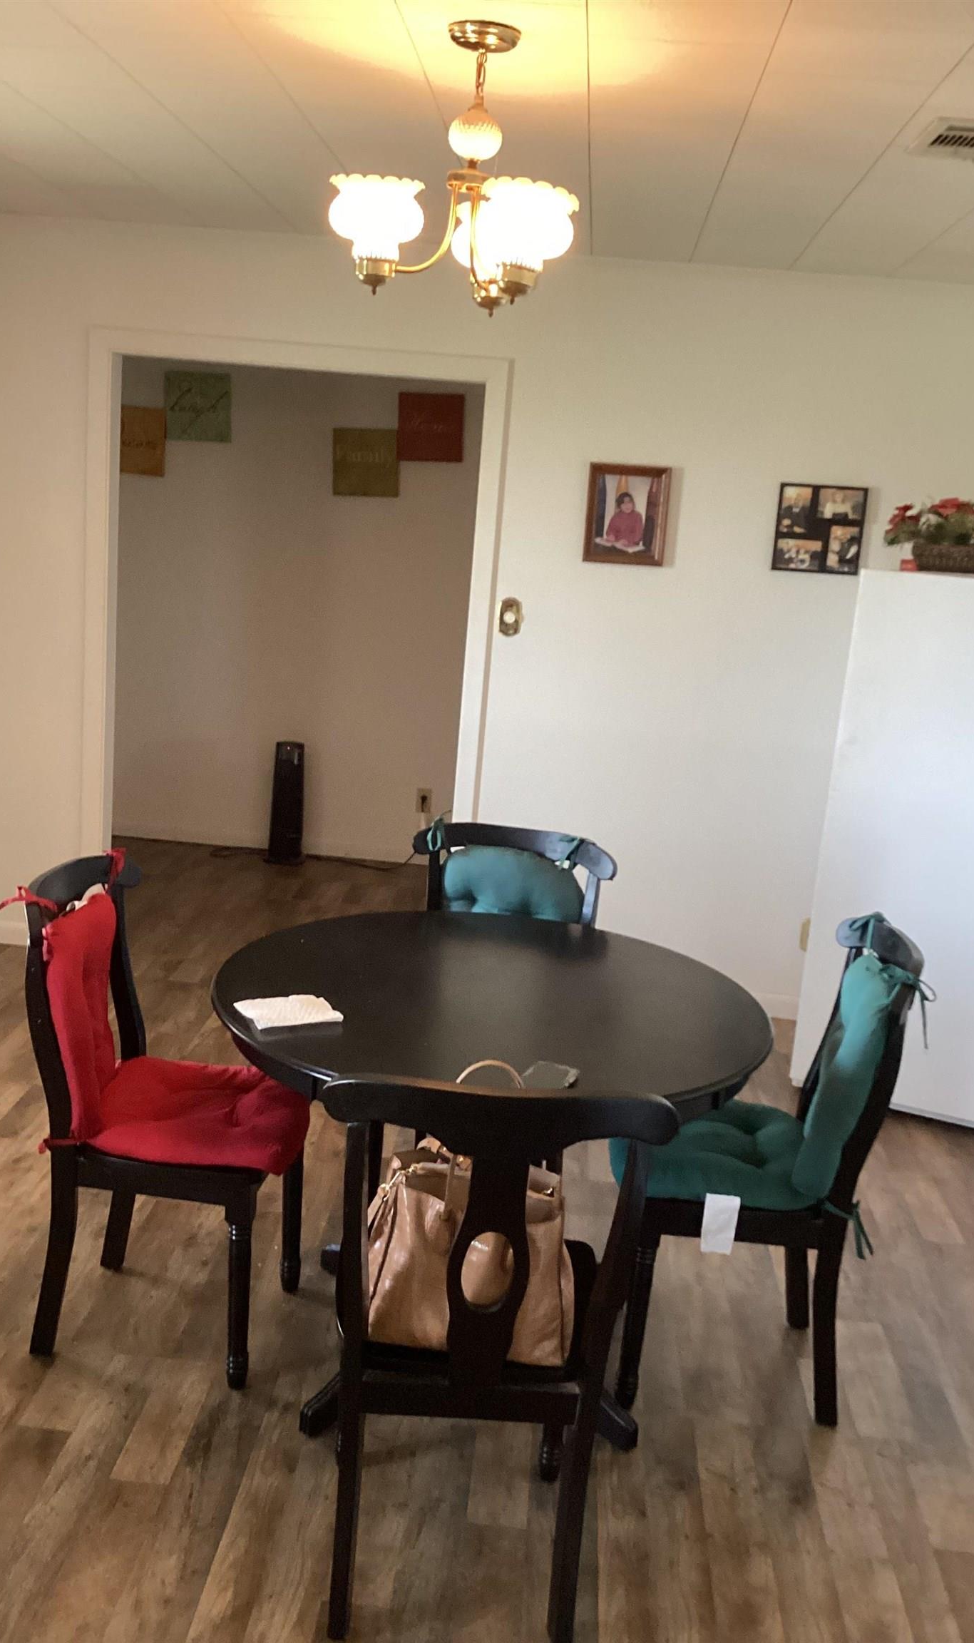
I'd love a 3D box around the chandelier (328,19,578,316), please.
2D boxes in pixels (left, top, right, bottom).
[{"bbox_3d":[-0.038,-1.092,2.465,0.430,0.440,0.420,5,13,3],"label":"chandelier"}]

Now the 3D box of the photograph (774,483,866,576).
[{"bbox_3d":[1.069,-0.936,4.719,0.276,0.276,0.020,5,13,3],"label":"photograph"}]

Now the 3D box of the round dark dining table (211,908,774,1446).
[{"bbox_3d":[-0.031,0.701,2.939,1.080,0.760,1.080,4,12,-1],"label":"round dark dining table"}]

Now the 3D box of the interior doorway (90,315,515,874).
[{"bbox_3d":[-0.684,-0.509,5.006,1.370,2.120,0.140,5,13,3],"label":"interior doorway"}]

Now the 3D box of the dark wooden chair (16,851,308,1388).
[{"bbox_3d":[-0.614,0.566,2.913,0.505,0.945,0.470,6,13,7],"label":"dark wooden chair"}]

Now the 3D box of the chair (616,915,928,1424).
[{"bbox_3d":[0.507,0.653,2.919,0.505,0.945,0.470,5,12,2],"label":"chair"}]

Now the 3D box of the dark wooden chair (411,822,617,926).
[{"bbox_3d":[-0.010,0.518,3.344,0.470,0.945,0.505,7,13,11],"label":"dark wooden chair"}]

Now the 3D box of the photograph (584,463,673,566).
[{"bbox_3d":[0.454,-0.987,4.753,0.254,0.308,0.025,5,13,3],"label":"photograph"}]

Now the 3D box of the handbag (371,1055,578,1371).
[{"bbox_3d":[-0.020,0.566,2.258,0.340,0.420,0.180,6,13,8],"label":"handbag"}]

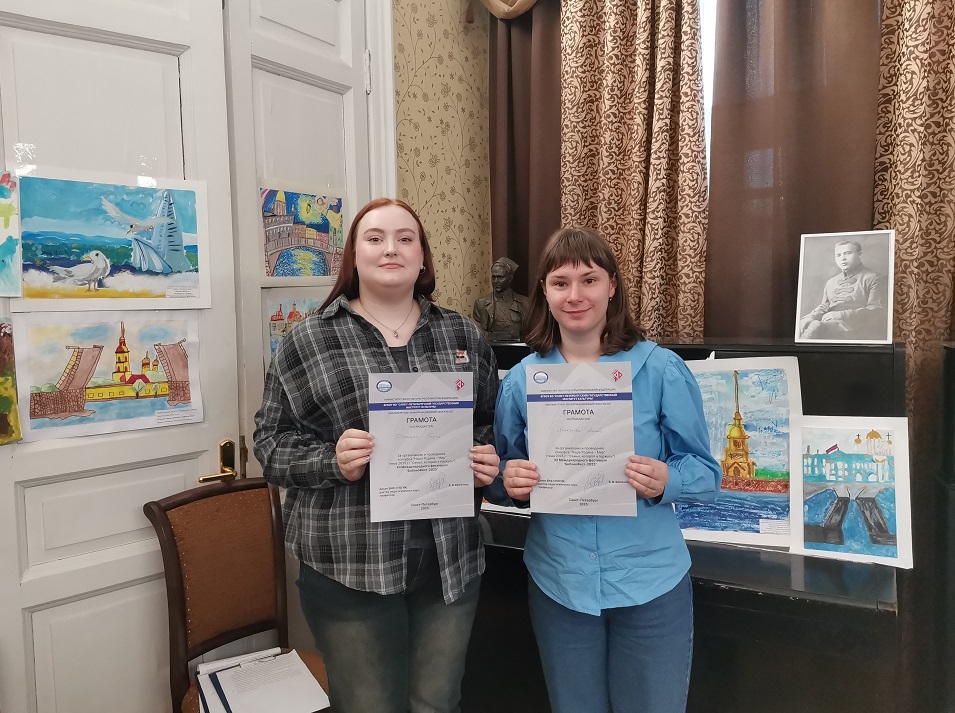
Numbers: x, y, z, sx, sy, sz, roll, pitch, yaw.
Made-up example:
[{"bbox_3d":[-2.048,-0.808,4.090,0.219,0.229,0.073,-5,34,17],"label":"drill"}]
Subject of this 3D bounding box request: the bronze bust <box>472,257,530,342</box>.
[{"bbox_3d":[0.083,-0.182,2.285,0.185,0.272,0.125,1,5,23],"label":"bronze bust"}]

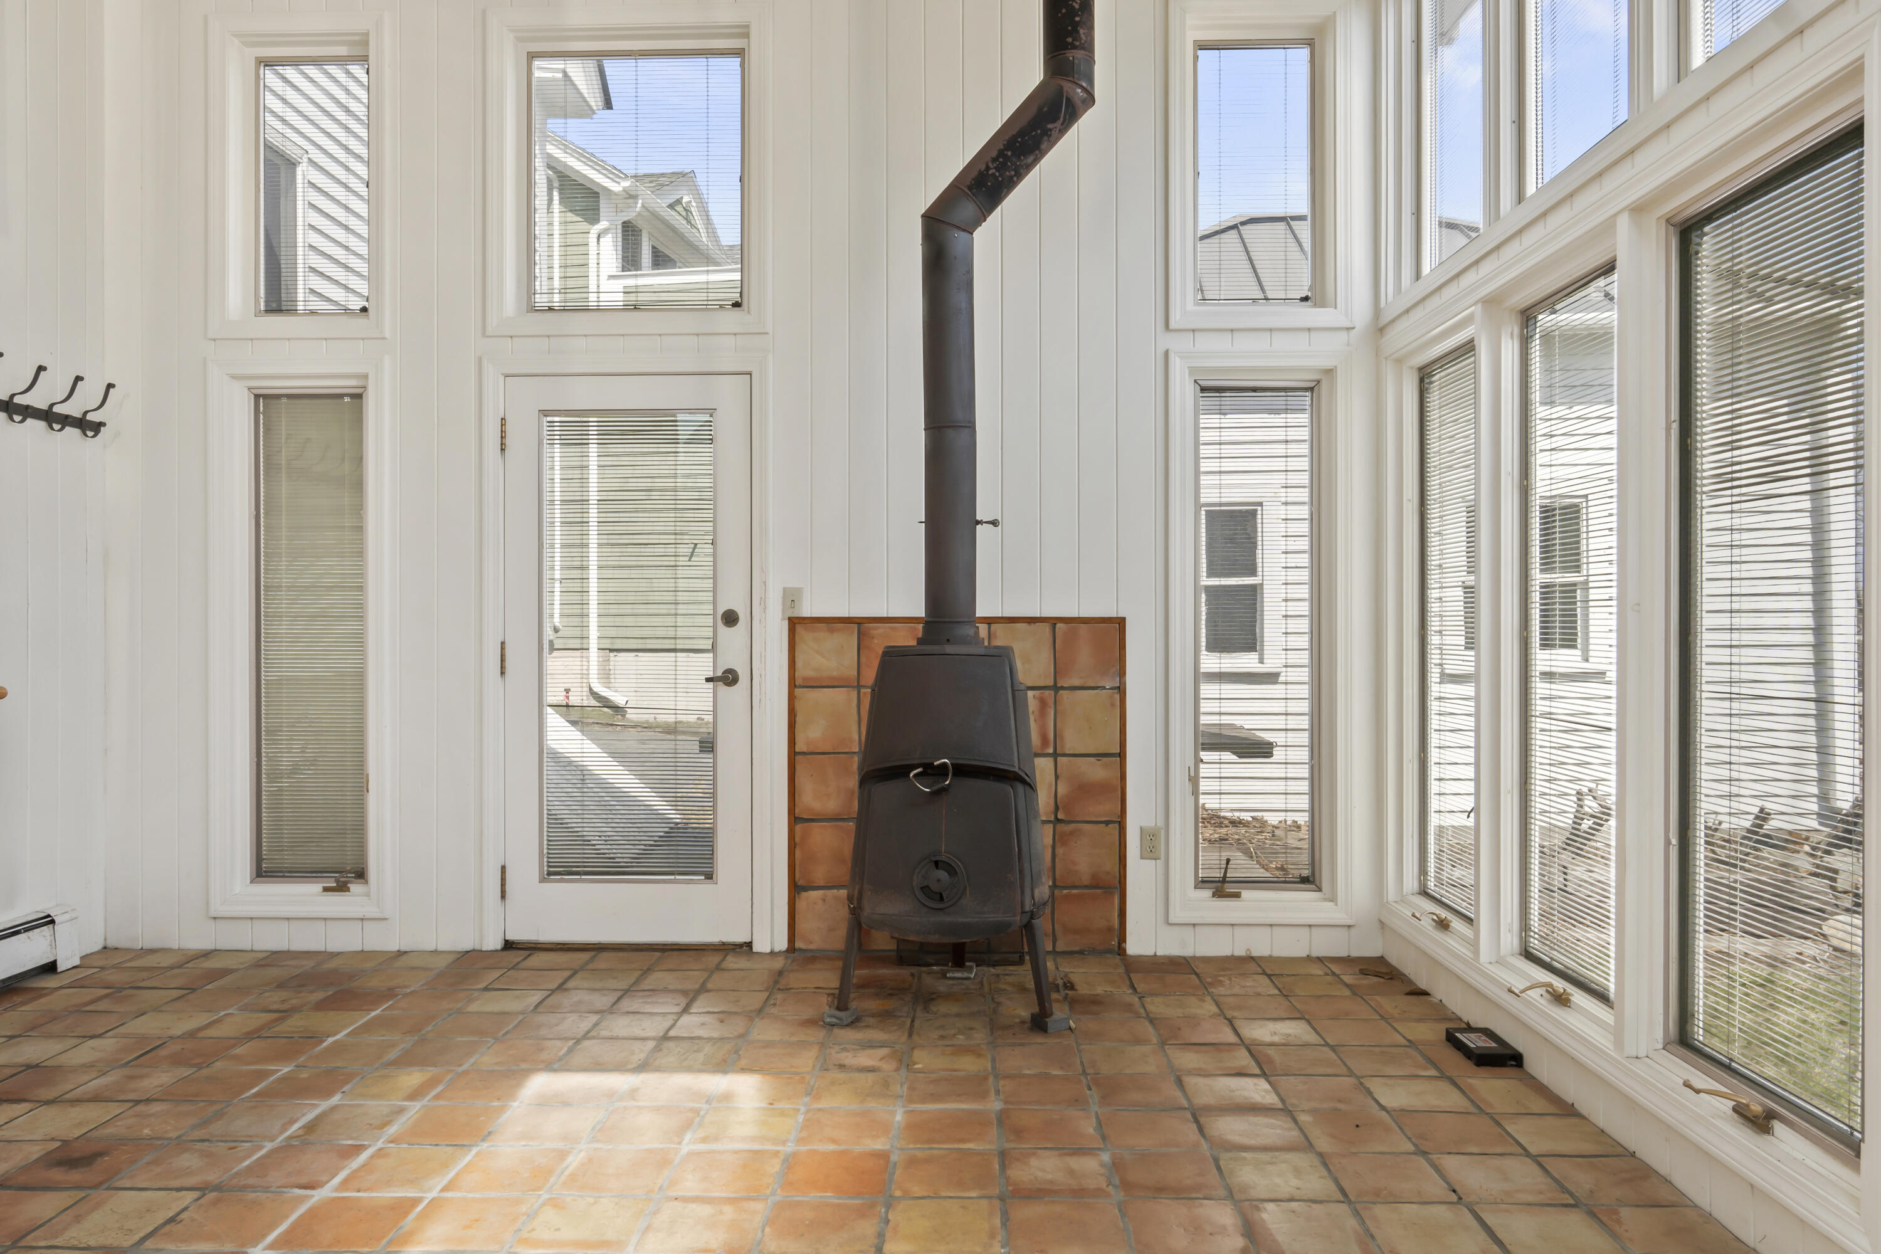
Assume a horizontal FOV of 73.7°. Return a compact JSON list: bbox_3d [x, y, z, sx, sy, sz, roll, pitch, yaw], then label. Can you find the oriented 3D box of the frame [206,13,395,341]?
[{"bbox_3d":[-2.239,-1.569,4.419,0.655,1.139,0.100,0,0,2],"label":"frame"}]

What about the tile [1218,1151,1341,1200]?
[{"bbox_3d":[0.709,1.161,2.641,0.212,0.016,0.225,0,0,2],"label":"tile"}]

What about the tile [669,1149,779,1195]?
[{"bbox_3d":[-0.450,1.160,2.652,0.216,0.020,0.221,0,0,1],"label":"tile"}]

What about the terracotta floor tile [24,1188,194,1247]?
[{"bbox_3d":[-1.624,1.164,2.461,0.208,0.016,0.227,0,0,2],"label":"terracotta floor tile"}]

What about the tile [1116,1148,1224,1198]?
[{"bbox_3d":[0.482,1.161,2.656,0.212,0.016,0.225,0,0,2],"label":"tile"}]

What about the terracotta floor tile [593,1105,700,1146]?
[{"bbox_3d":[-0.673,1.160,2.896,0.216,0.020,0.221,0,0,1],"label":"terracotta floor tile"}]

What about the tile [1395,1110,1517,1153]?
[{"bbox_3d":[1.186,1.169,2.882,0.219,0.013,0.223,0,0,1],"label":"tile"}]

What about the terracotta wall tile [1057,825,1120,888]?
[{"bbox_3d":[0.504,0.781,4.285,0.212,0.207,0.013,0,0,2],"label":"terracotta wall tile"}]

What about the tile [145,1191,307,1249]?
[{"bbox_3d":[-1.388,1.163,2.448,0.209,0.016,0.224,0,0,2],"label":"tile"}]

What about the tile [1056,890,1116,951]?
[{"bbox_3d":[0.515,1.040,4.442,0.223,0.207,0.016,0,0,2],"label":"tile"}]

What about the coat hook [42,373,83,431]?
[{"bbox_3d":[-2.937,-0.749,4.211,0.110,0.191,0.022,0,0,1],"label":"coat hook"}]

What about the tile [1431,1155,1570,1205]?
[{"bbox_3d":[1.169,1.160,2.626,0.211,0.016,0.224,0,0,2],"label":"tile"}]

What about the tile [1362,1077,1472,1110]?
[{"bbox_3d":[1.190,1.168,3.118,0.217,0.013,0.223,0,0,1],"label":"tile"}]

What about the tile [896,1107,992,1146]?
[{"bbox_3d":[0.020,1.170,2.910,0.221,0.013,0.218,0,0,1],"label":"tile"}]

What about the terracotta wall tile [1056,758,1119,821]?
[{"bbox_3d":[0.519,0.571,4.407,0.223,0.219,0.020,0,0,1],"label":"terracotta wall tile"}]

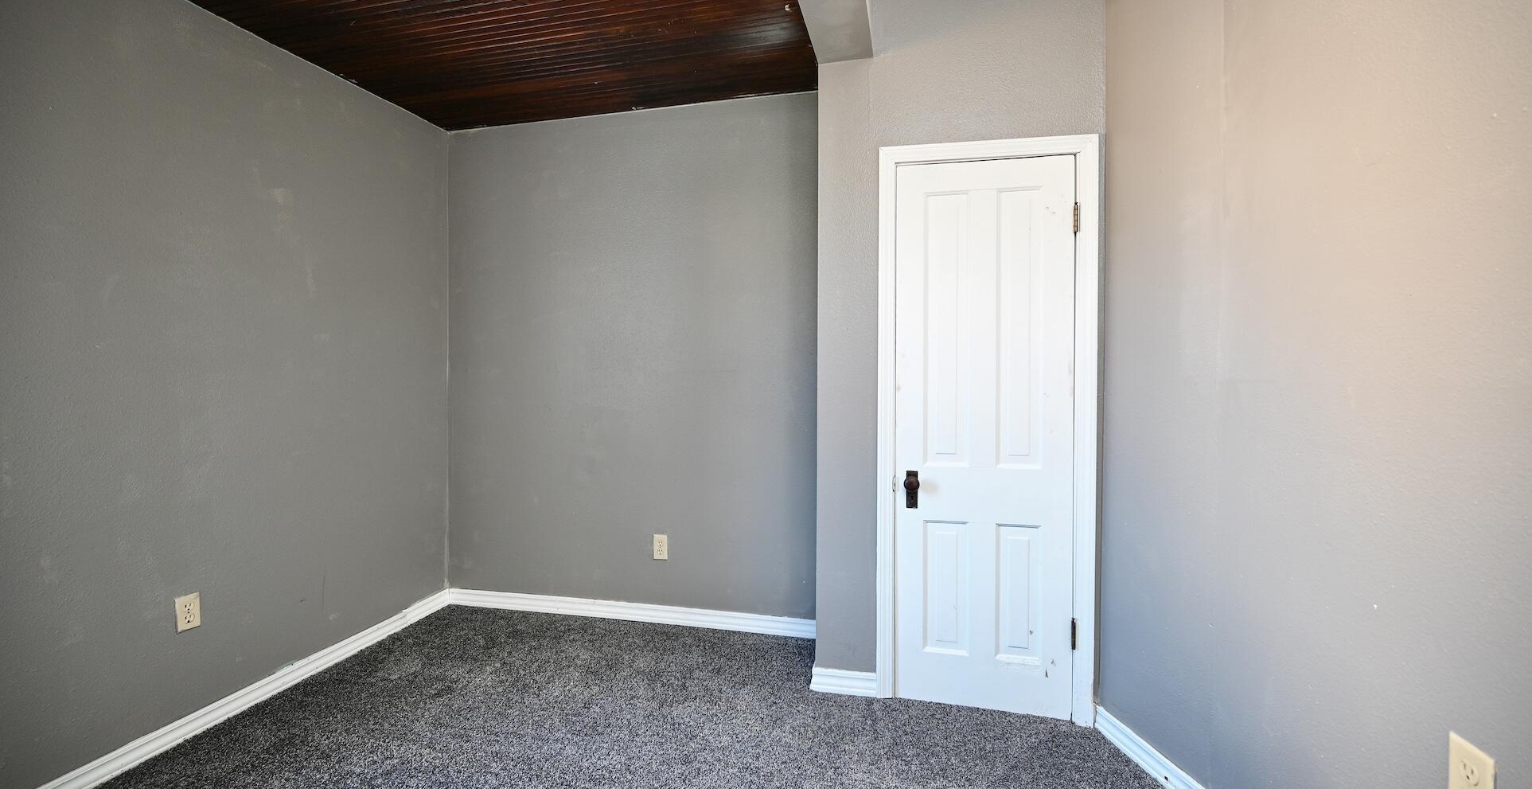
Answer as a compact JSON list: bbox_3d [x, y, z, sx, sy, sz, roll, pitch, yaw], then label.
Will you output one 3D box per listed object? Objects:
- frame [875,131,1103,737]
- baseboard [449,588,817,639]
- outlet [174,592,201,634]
[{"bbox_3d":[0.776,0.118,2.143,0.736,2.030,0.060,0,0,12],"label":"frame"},{"bbox_3d":[-0.690,1.058,2.916,1.987,0.083,0.020,0,0,13],"label":"baseboard"},{"bbox_3d":[-1.909,0.720,1.970,0.010,0.114,0.070,0,0,11],"label":"outlet"}]

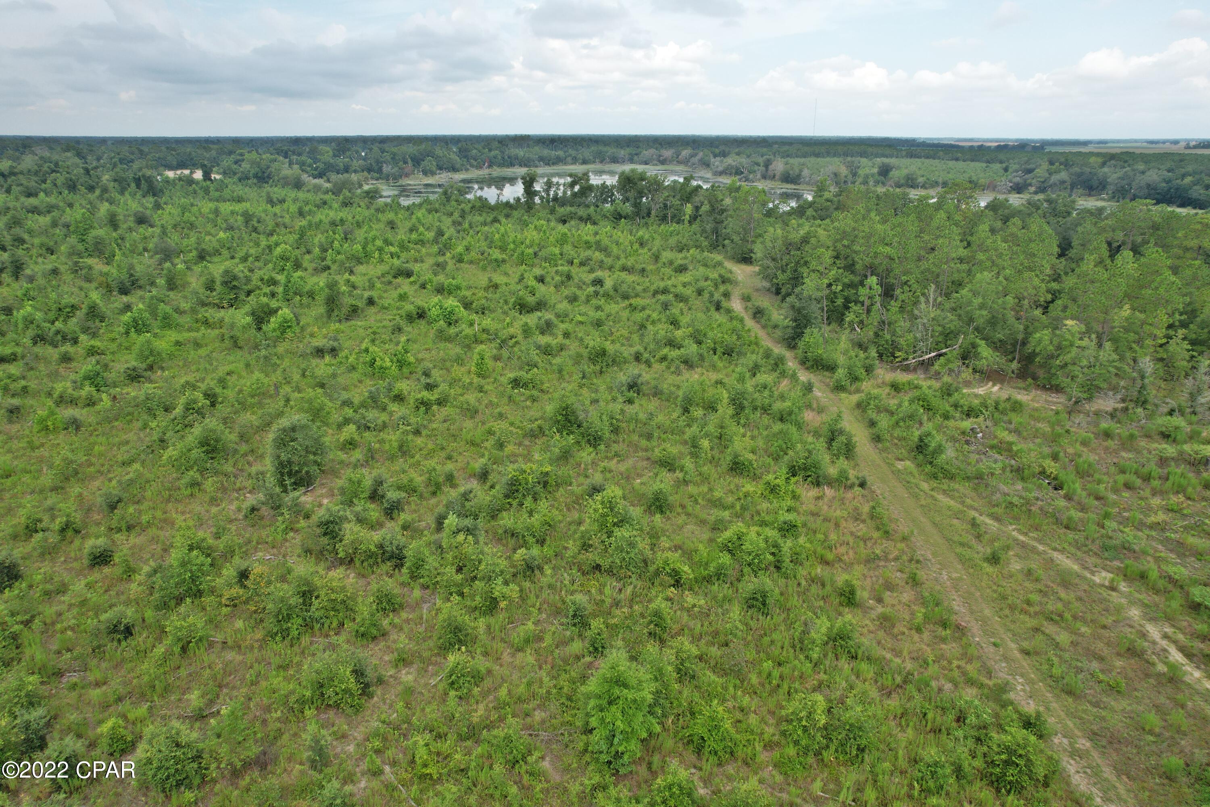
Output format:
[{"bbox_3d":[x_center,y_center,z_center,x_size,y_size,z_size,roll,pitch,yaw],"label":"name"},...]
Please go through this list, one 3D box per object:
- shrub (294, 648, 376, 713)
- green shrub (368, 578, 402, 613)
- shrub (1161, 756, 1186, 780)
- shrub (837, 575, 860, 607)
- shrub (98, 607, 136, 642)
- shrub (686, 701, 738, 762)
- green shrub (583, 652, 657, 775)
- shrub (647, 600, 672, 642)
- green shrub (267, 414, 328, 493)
[{"bbox_3d":[-13.024,13.389,35.770,3.681,2.454,2.900,-9,22,-23],"label":"shrub"},{"bbox_3d":[-9.818,8.631,33.109,1.410,1.340,1.370,0,20,0],"label":"green shrub"},{"bbox_3d":[24.550,15.711,31.957,0.852,0.825,0.852,-19,27,-42],"label":"shrub"},{"bbox_3d":[13.926,10.785,42.478,1.228,1.926,1.191,8,21,20],"label":"shrub"},{"bbox_3d":[-26.115,11.812,39.568,1.682,1.852,1.632,-15,25,-36],"label":"shrub"},{"bbox_3d":[3.661,11.243,25.373,1.760,1.720,1.710,0,20,0],"label":"shrub"},{"bbox_3d":[0.515,10.224,24.577,2.440,4.160,2.370,0,20,0],"label":"green shrub"},{"bbox_3d":[2.515,10.071,34.240,1.130,1.940,1.090,0,20,0],"label":"shrub"},{"bbox_3d":[-18.266,2.981,43.960,3.220,4.600,3.120,0,20,0],"label":"green shrub"}]

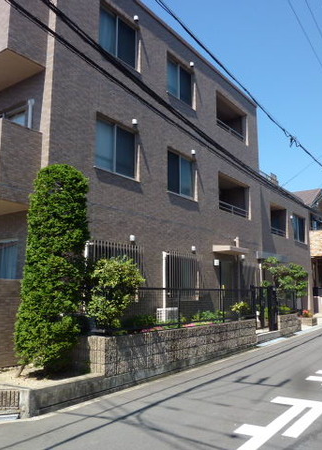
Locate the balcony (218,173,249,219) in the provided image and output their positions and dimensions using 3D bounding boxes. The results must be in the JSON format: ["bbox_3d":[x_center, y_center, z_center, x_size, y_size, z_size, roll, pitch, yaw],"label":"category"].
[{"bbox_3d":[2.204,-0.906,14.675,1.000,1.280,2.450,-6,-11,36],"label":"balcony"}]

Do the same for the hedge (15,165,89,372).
[{"bbox_3d":[-1.657,0.666,6.517,1.000,3.200,1.000,0,-9,0],"label":"hedge"}]

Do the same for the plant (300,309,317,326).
[{"bbox_3d":[5.714,3.578,16.211,0.600,0.620,0.580,-6,-11,36],"label":"plant"}]

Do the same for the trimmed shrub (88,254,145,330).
[{"bbox_3d":[-0.810,1.199,7.435,0.980,1.200,1.000,0,-9,0],"label":"trimmed shrub"}]

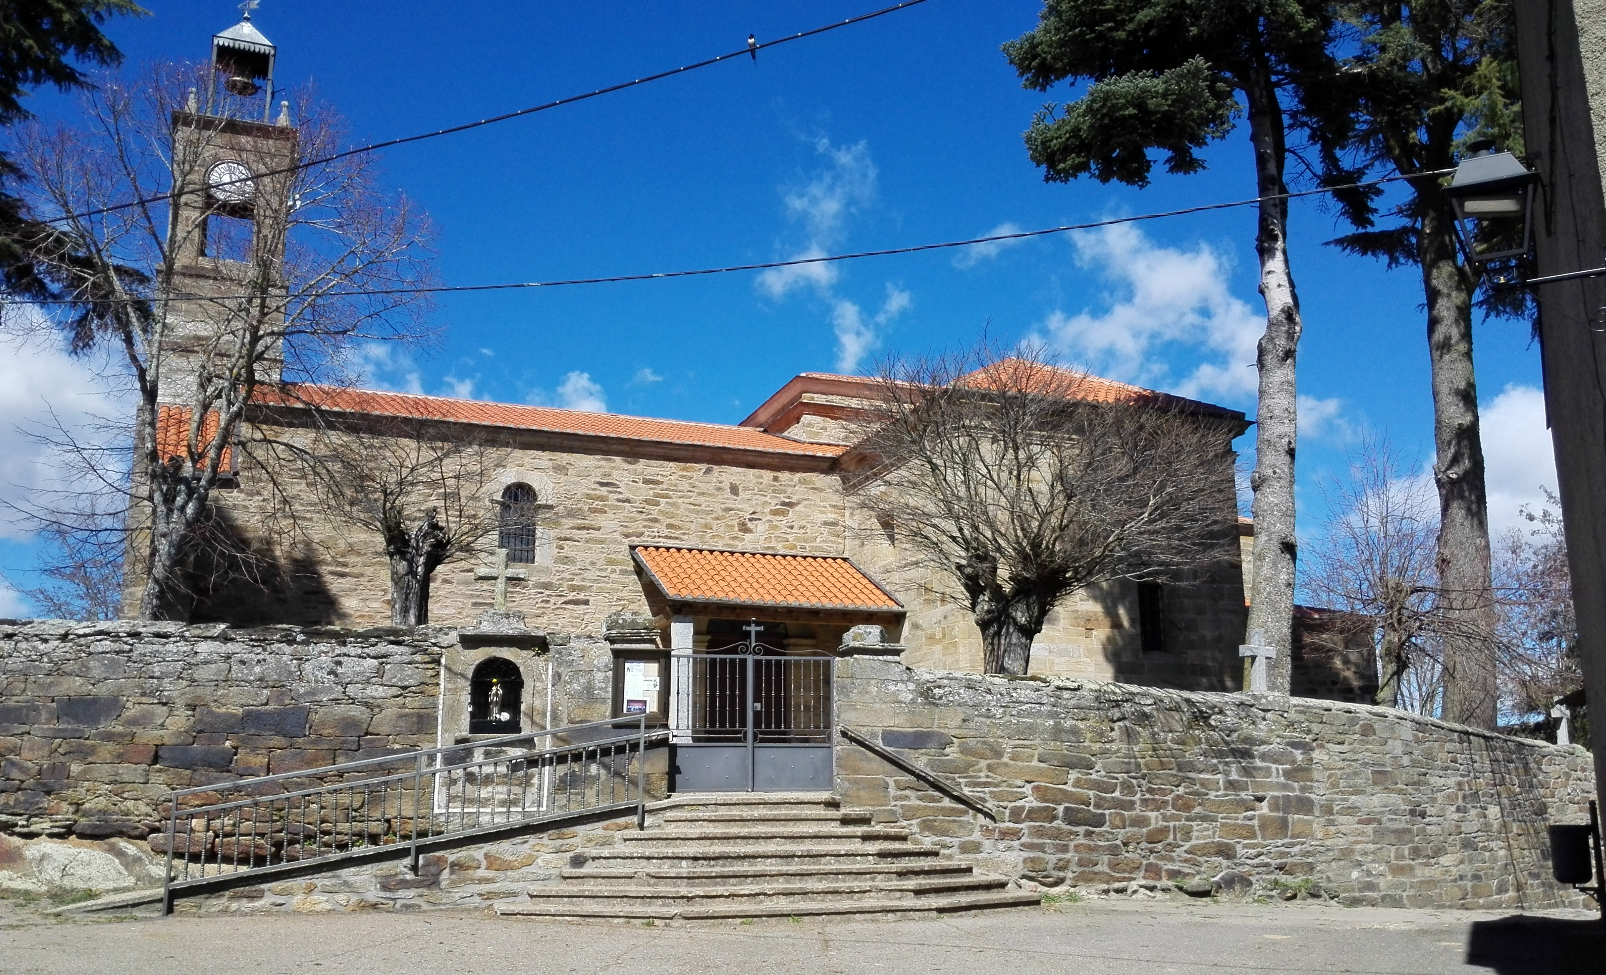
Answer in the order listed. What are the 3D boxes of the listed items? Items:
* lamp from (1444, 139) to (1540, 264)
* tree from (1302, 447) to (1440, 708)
[{"bbox_3d":[3.779,-1.561,7.076,0.450,0.740,0.450,-6,-12,27],"label":"lamp"},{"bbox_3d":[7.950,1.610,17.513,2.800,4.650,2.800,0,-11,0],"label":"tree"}]

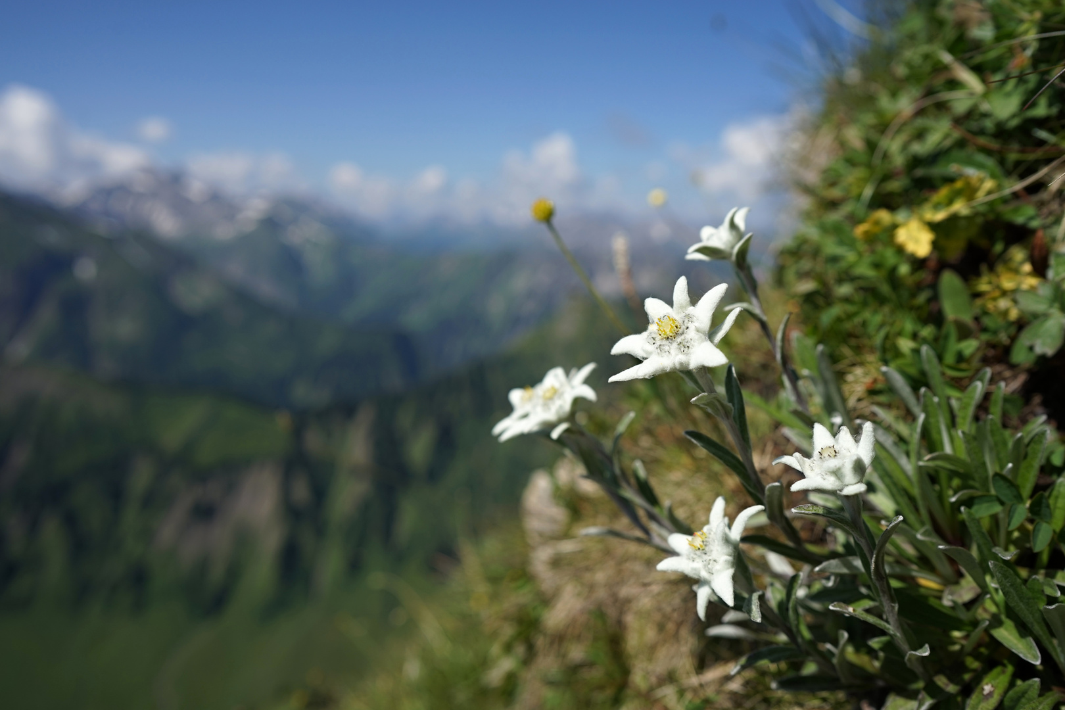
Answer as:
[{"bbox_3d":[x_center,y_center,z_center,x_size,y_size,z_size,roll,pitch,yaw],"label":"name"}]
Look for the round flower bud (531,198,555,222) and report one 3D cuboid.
[{"bbox_3d":[0.004,-0.059,0.300,0.009,0.009,0.009,-30,7,4],"label":"round flower bud"}]

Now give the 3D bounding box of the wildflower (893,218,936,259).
[{"bbox_3d":[0.150,-0.046,0.290,0.016,0.016,0.010,4,-19,23],"label":"wildflower"}]

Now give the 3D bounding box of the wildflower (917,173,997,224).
[{"bbox_3d":[0.172,-0.064,0.300,0.030,0.020,0.017,6,-27,30],"label":"wildflower"}]

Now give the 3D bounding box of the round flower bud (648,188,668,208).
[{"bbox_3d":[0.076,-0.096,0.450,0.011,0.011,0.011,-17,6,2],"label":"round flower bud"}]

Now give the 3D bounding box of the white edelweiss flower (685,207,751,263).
[{"bbox_3d":[0.063,-0.041,0.250,0.025,0.017,0.025,-39,3,11],"label":"white edelweiss flower"}]

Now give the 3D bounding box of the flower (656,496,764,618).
[{"bbox_3d":[0.053,0.060,0.222,0.033,0.036,0.019,7,-13,34],"label":"flower"}]

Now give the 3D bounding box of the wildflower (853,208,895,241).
[{"bbox_3d":[0.139,-0.053,0.300,0.016,0.013,0.011,6,-24,33],"label":"wildflower"}]

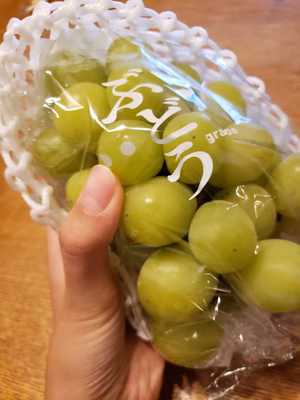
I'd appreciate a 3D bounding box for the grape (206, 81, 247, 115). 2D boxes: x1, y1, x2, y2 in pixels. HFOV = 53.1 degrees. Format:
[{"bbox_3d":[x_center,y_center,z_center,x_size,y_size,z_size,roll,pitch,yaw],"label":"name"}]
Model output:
[{"bbox_3d":[0.039,-0.050,0.163,0.026,0.028,0.026,-7,51,0],"label":"grape"}]

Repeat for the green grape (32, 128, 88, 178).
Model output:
[{"bbox_3d":[-0.045,-0.024,0.151,0.027,0.027,0.027,-7,51,0],"label":"green grape"}]

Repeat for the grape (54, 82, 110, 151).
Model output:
[{"bbox_3d":[-0.031,-0.038,0.136,0.026,0.029,0.026,-7,51,0],"label":"grape"}]

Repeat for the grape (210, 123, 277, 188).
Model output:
[{"bbox_3d":[0.040,-0.019,0.129,0.028,0.027,0.027,0,49,0],"label":"grape"}]

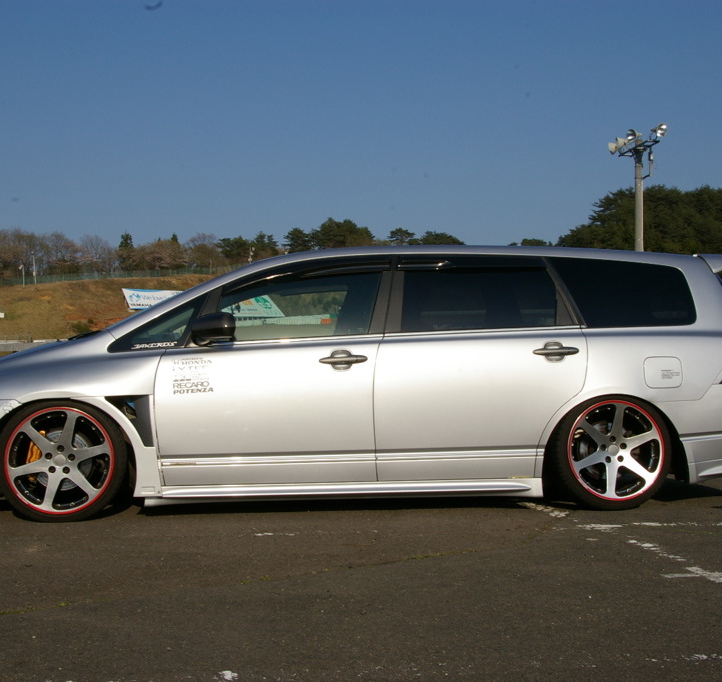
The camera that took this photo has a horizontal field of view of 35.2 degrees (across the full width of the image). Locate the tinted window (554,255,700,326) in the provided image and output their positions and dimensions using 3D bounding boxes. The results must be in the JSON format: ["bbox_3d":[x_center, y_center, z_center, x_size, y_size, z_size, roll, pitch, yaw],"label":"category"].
[{"bbox_3d":[1.404,-0.265,6.095,0.820,0.375,0.110,0,-1,-8],"label":"tinted window"}]

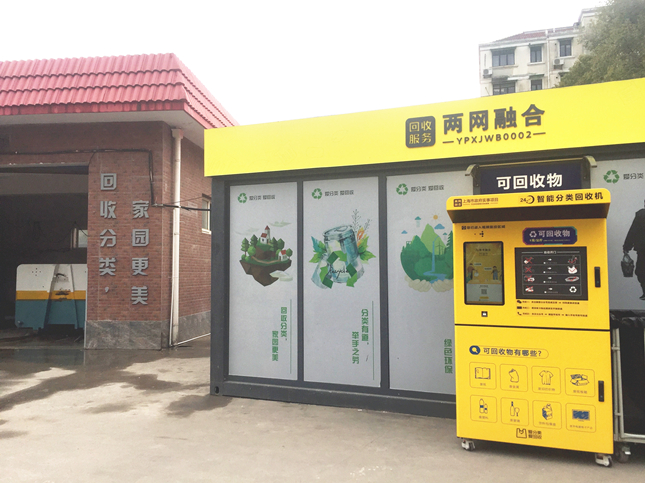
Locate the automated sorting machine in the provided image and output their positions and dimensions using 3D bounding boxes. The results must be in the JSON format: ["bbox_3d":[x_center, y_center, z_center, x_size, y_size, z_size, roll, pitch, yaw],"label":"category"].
[{"bbox_3d":[1.720,0.686,4.506,1.165,2.074,1.030,-1,-3,22],"label":"automated sorting machine"}]

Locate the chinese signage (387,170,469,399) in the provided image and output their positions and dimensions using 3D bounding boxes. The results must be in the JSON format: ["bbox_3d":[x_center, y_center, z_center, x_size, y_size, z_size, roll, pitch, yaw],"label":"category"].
[{"bbox_3d":[1.104,0.406,5.545,0.886,2.240,0.030,-1,-3,22],"label":"chinese signage"}]

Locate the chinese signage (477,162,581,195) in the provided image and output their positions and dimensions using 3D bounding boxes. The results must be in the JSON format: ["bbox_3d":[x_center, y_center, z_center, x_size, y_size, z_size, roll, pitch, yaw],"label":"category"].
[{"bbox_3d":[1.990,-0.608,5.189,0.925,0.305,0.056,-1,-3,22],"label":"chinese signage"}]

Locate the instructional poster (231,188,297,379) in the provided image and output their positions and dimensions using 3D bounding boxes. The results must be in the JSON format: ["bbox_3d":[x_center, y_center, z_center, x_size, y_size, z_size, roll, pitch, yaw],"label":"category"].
[{"bbox_3d":[-0.697,0.451,6.275,0.886,2.240,0.030,-1,-3,22],"label":"instructional poster"}]

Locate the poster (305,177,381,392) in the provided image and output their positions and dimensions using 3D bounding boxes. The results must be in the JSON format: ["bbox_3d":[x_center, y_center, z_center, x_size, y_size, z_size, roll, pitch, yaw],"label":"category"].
[{"bbox_3d":[0.196,0.429,5.913,0.886,2.240,0.030,-1,-3,22],"label":"poster"}]

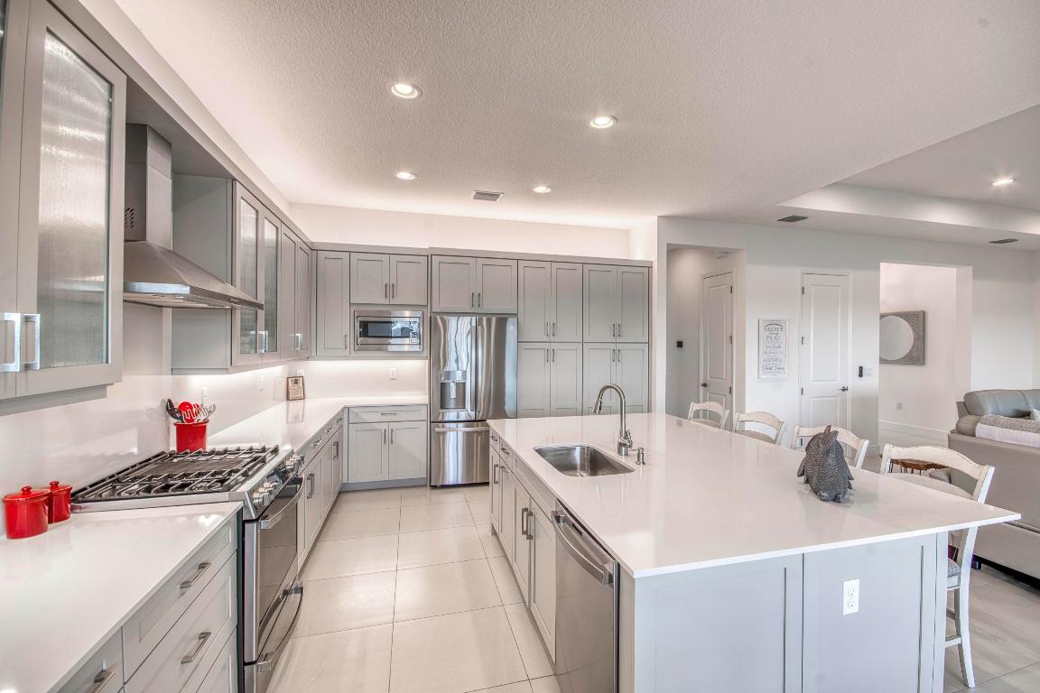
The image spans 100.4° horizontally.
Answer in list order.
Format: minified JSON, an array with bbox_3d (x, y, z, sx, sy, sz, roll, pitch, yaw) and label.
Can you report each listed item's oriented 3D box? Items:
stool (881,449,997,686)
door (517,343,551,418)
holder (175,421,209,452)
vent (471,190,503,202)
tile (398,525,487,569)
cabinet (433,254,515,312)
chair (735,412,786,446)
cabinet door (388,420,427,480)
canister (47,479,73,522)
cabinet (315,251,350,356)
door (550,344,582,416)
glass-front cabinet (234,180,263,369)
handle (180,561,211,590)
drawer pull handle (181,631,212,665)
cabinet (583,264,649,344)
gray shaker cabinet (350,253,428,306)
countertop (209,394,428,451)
[{"bbox_3d":[1.812,1.007,2.104,0.540,1.020,0.460,0,0,-14],"label":"stool"},{"bbox_3d":[0.161,0.672,4.849,0.378,1.425,0.022,0,1,-14],"label":"door"},{"bbox_3d":[-1.781,0.498,2.370,0.152,0.165,0.152,0,1,-14],"label":"holder"},{"bbox_3d":[-0.338,-1.534,4.468,0.300,0.020,0.270,0,1,-14],"label":"vent"},{"bbox_3d":[-0.602,1.510,3.285,0.620,0.010,0.578,0,0,-14],"label":"tile"},{"bbox_3d":[-0.553,-0.656,4.951,0.924,0.593,0.610,0,0,-14],"label":"cabinet"},{"bbox_3d":[1.558,1.023,3.243,0.570,1.000,0.450,0,1,-14],"label":"chair"},{"bbox_3d":[-1.167,1.082,4.525,0.388,0.605,0.022,0,1,-14],"label":"cabinet door"},{"bbox_3d":[-1.592,0.526,1.484,0.095,0.128,0.095,0,1,-14],"label":"canister"},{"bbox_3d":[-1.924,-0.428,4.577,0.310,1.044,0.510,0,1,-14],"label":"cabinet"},{"bbox_3d":[0.531,0.672,4.944,0.387,1.425,0.022,0,1,-14],"label":"door"},{"bbox_3d":[-1.758,-0.387,2.500,0.340,0.980,0.450,0,1,-14],"label":"glass-front cabinet"},{"bbox_3d":[-0.970,0.684,1.299,0.035,0.014,0.125,0,1,-14],"label":"handle"},{"bbox_3d":[-0.967,0.901,1.298,0.031,0.012,0.130,0,1,-14],"label":"drawer pull handle"},{"bbox_3d":[1.056,-0.492,5.358,0.848,0.898,0.610,0,0,-14],"label":"cabinet"},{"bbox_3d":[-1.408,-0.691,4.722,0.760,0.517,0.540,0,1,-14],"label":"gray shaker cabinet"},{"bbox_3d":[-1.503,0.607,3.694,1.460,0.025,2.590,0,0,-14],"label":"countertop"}]

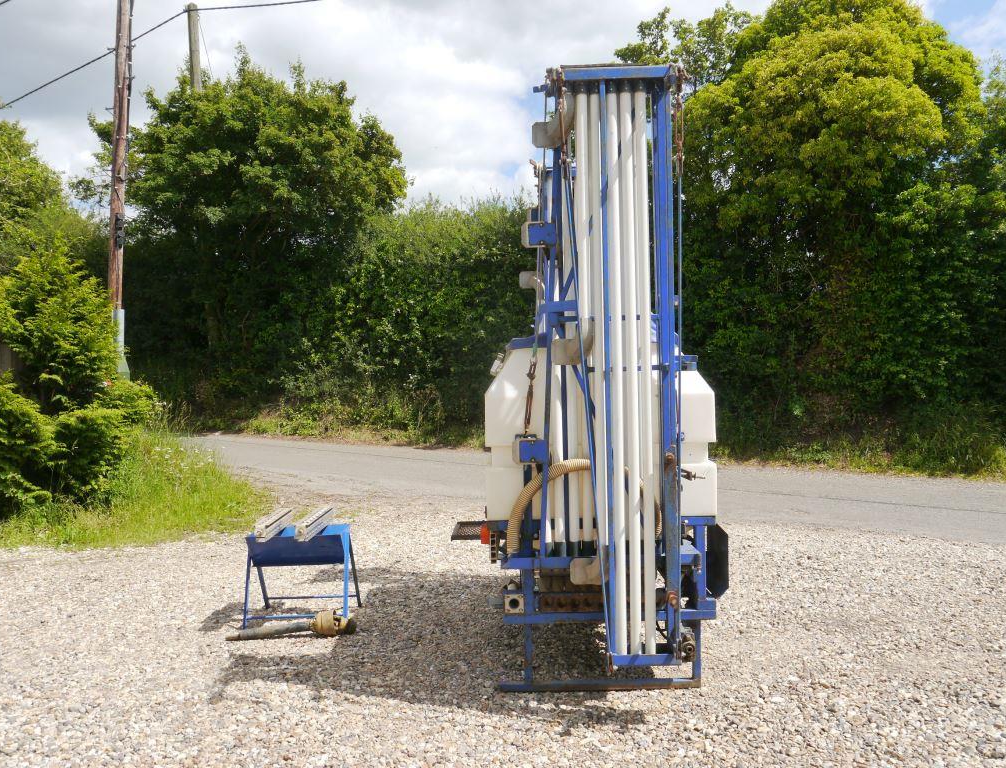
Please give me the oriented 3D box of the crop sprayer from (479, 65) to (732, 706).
[{"bbox_3d":[0.580,-0.010,5.250,1.560,3.260,2.200,0,0,-2],"label":"crop sprayer"}]

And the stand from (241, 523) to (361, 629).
[{"bbox_3d":[-1.370,1.302,5.680,0.680,0.600,0.490,0,0,-6],"label":"stand"}]

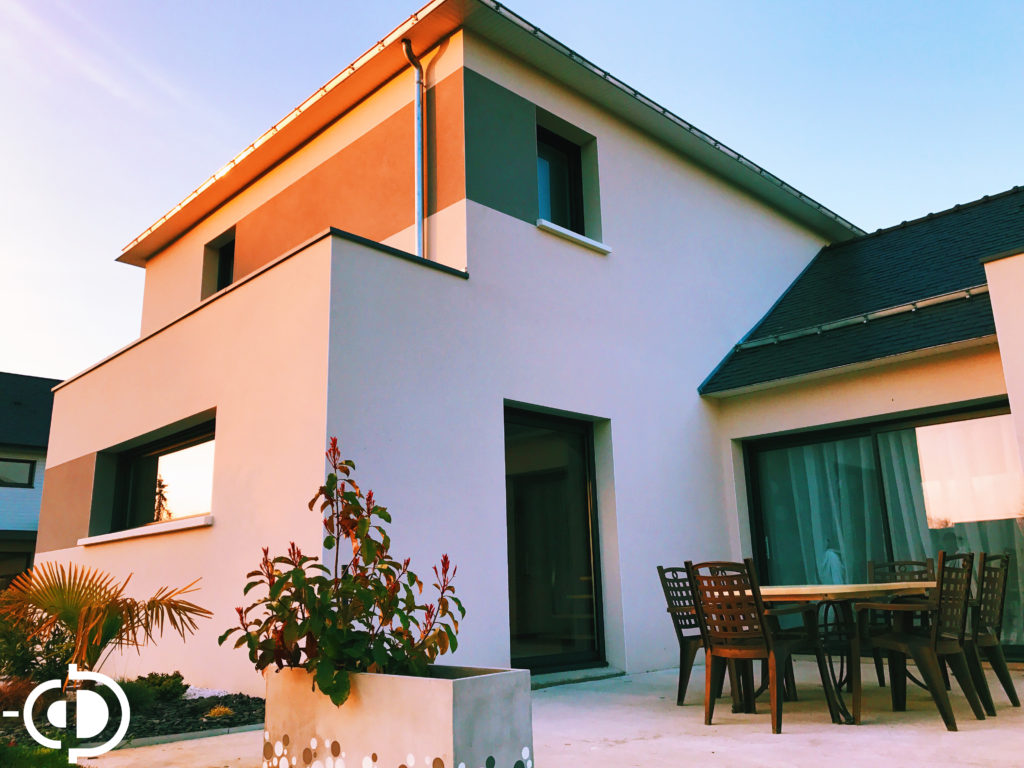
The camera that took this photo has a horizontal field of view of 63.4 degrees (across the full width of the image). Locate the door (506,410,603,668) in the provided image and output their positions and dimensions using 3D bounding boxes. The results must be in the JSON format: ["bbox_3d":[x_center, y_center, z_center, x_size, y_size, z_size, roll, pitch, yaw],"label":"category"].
[{"bbox_3d":[0.280,1.330,7.103,1.350,2.204,0.090,12,-19,-43],"label":"door"}]

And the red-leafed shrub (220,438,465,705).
[{"bbox_3d":[-0.701,0.750,3.426,0.950,1.030,0.780,1,-14,-11],"label":"red-leafed shrub"}]

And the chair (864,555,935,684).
[{"bbox_3d":[2.663,1.674,5.760,0.585,0.877,0.595,12,-19,-43],"label":"chair"}]

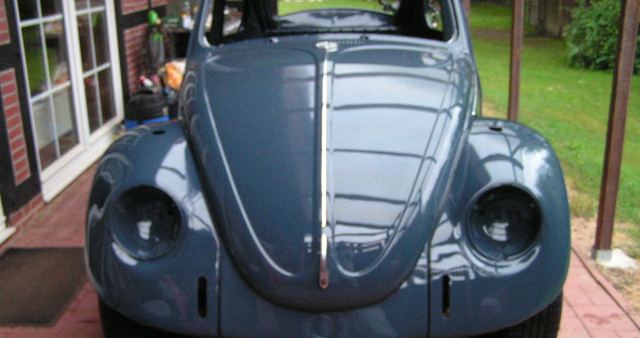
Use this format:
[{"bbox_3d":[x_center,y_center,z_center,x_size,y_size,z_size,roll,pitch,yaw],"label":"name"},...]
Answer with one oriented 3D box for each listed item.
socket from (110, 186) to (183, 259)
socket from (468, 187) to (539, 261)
[{"bbox_3d":[-0.510,0.156,2.129,0.215,0.215,0.120,0,4,3],"label":"socket"},{"bbox_3d":[0.536,0.153,2.082,0.215,0.215,0.120,0,4,3],"label":"socket"}]

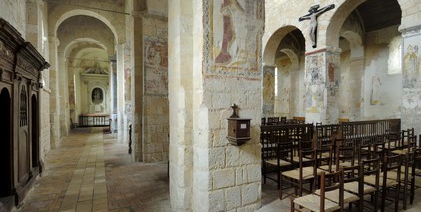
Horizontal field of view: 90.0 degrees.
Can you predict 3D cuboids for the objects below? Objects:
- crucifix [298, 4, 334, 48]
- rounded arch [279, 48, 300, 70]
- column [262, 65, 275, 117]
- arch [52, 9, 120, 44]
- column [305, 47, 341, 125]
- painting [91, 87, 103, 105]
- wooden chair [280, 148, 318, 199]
[{"bbox_3d":[4.409,-3.367,8.880,0.280,1.780,1.650,-1,2,-27],"label":"crucifix"},{"bbox_3d":[4.617,-2.911,13.220,2.180,1.180,0.480,-1,2,-27],"label":"rounded arch"},{"bbox_3d":[3.205,-0.529,12.589,0.920,3.620,0.970,-1,2,-27],"label":"column"},{"bbox_3d":[-4.476,-2.833,7.710,2.160,1.150,0.470,-1,2,-27],"label":"arch"},{"bbox_3d":[4.935,-0.459,9.288,0.940,3.700,0.997,-1,2,-27],"label":"column"},{"bbox_3d":[-7.729,-0.670,14.451,0.691,1.156,0.080,-1,2,-27],"label":"painting"},{"bbox_3d":[1.460,1.144,3.505,0.410,0.880,0.400,-1,2,-27],"label":"wooden chair"}]

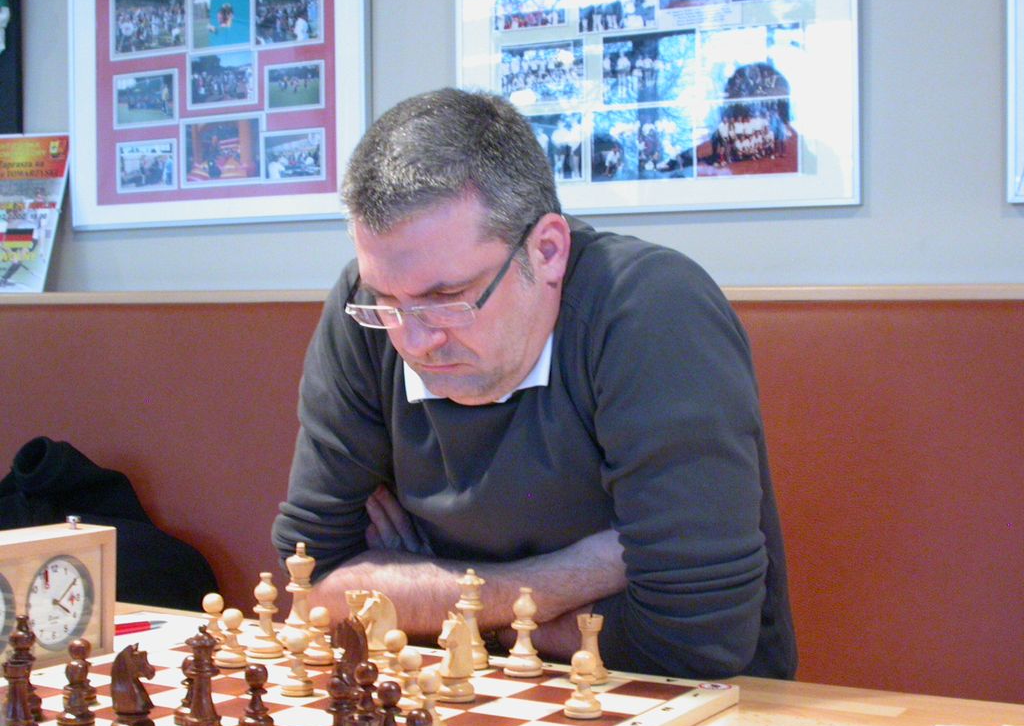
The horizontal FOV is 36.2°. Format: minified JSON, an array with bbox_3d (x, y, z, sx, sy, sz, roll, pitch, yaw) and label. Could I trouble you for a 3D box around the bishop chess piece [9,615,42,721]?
[{"bbox_3d":[-0.348,0.215,1.111,0.030,0.071,0.030,1,0,29],"label":"bishop chess piece"}]

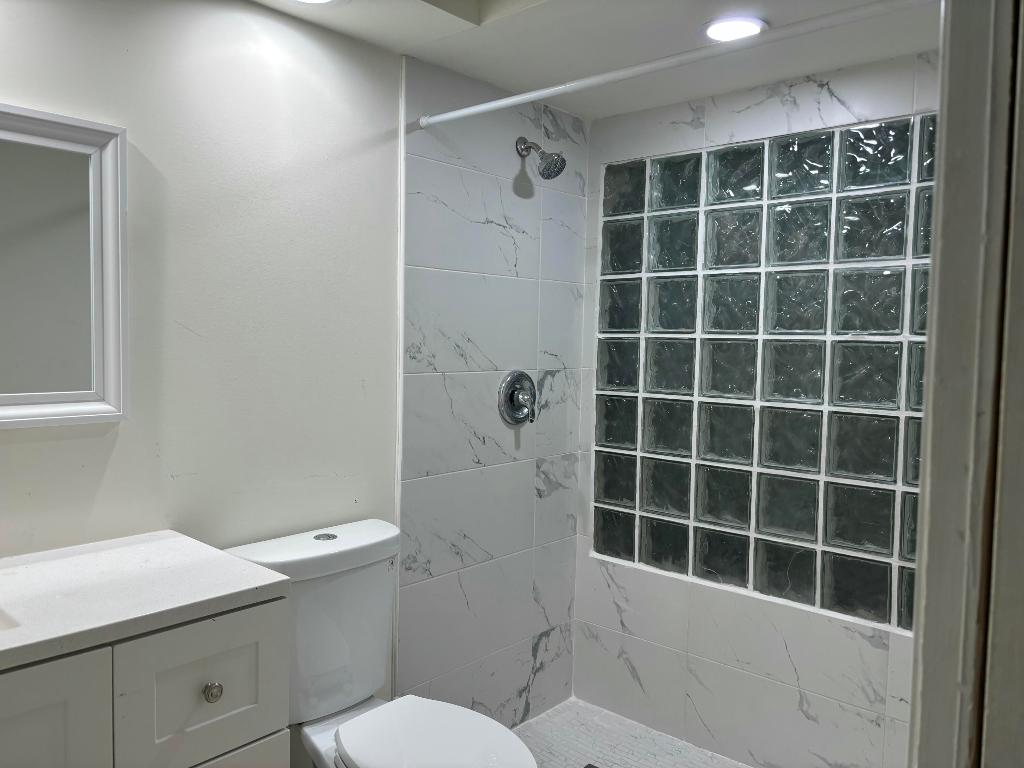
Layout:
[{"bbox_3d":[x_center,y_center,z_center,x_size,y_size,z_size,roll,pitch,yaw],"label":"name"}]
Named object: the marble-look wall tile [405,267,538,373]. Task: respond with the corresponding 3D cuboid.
[{"bbox_3d":[-0.112,-0.189,2.372,0.010,0.304,0.593,4,4,42],"label":"marble-look wall tile"}]

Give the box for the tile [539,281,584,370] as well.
[{"bbox_3d":[0.171,-0.203,2.694,0.012,0.305,0.249,4,4,41],"label":"tile"}]

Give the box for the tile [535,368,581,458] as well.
[{"bbox_3d":[0.165,0.100,2.711,0.012,0.301,0.249,4,4,41],"label":"tile"}]

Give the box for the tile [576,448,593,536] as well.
[{"bbox_3d":[0.274,0.401,2.800,0.067,0.311,0.012,4,4,41],"label":"tile"}]

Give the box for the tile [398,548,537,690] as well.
[{"bbox_3d":[-0.130,0.726,2.426,0.012,0.308,0.602,4,4,41],"label":"tile"}]

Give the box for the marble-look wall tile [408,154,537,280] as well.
[{"bbox_3d":[-0.105,-0.491,2.357,0.012,0.306,0.602,4,4,41],"label":"marble-look wall tile"}]

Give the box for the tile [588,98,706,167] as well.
[{"bbox_3d":[0.446,-0.842,2.600,0.459,0.167,0.012,4,4,41],"label":"tile"}]

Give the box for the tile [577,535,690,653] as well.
[{"bbox_3d":[0.414,0.721,2.679,0.460,0.304,0.010,4,4,42],"label":"tile"}]

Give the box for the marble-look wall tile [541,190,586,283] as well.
[{"bbox_3d":[0.177,-0.508,2.677,0.012,0.306,0.249,4,4,41],"label":"marble-look wall tile"}]

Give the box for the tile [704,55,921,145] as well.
[{"bbox_3d":[0.841,-0.815,2.232,0.605,0.155,0.010,4,4,42],"label":"tile"}]

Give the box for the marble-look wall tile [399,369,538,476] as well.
[{"bbox_3d":[-0.117,0.116,2.390,0.010,0.304,0.593,4,4,42],"label":"marble-look wall tile"}]

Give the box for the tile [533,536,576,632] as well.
[{"bbox_3d":[0.152,0.715,2.746,0.012,0.313,0.249,4,4,41],"label":"tile"}]

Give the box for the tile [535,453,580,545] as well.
[{"bbox_3d":[0.158,0.408,2.721,0.010,0.304,0.245,4,4,42],"label":"tile"}]

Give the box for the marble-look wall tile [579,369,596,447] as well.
[{"bbox_3d":[0.280,0.095,2.784,0.065,0.299,0.012,4,4,41],"label":"marble-look wall tile"}]

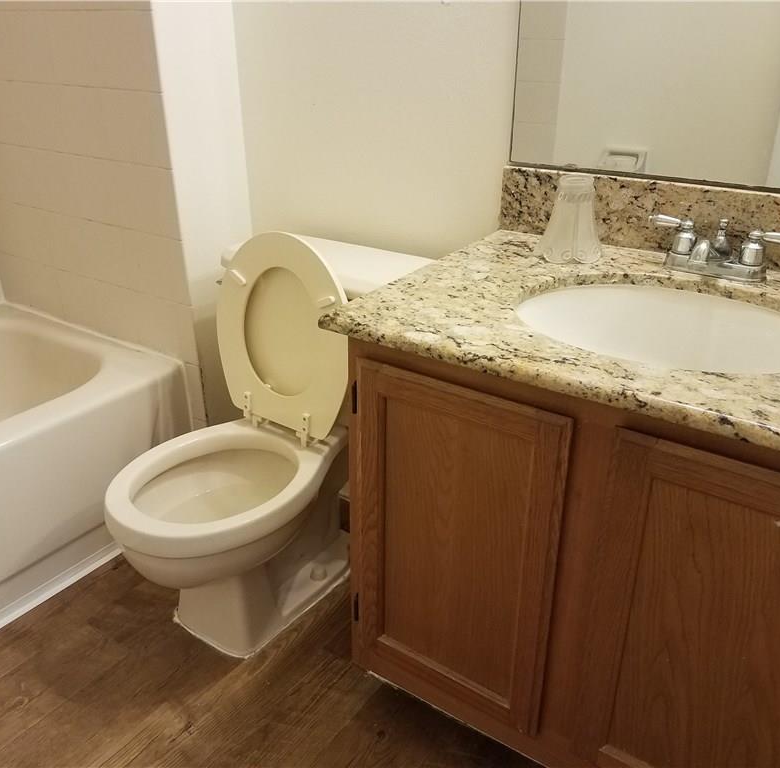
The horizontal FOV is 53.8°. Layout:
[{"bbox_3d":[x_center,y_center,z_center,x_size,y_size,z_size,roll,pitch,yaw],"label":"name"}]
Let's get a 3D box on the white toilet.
[{"bbox_3d":[-0.230,0.111,1.503,0.500,0.768,0.723,16,30,30],"label":"white toilet"}]

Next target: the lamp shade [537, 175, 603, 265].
[{"bbox_3d":[0.303,-0.281,1.296,0.110,0.130,0.110,0,25,0],"label":"lamp shade"}]

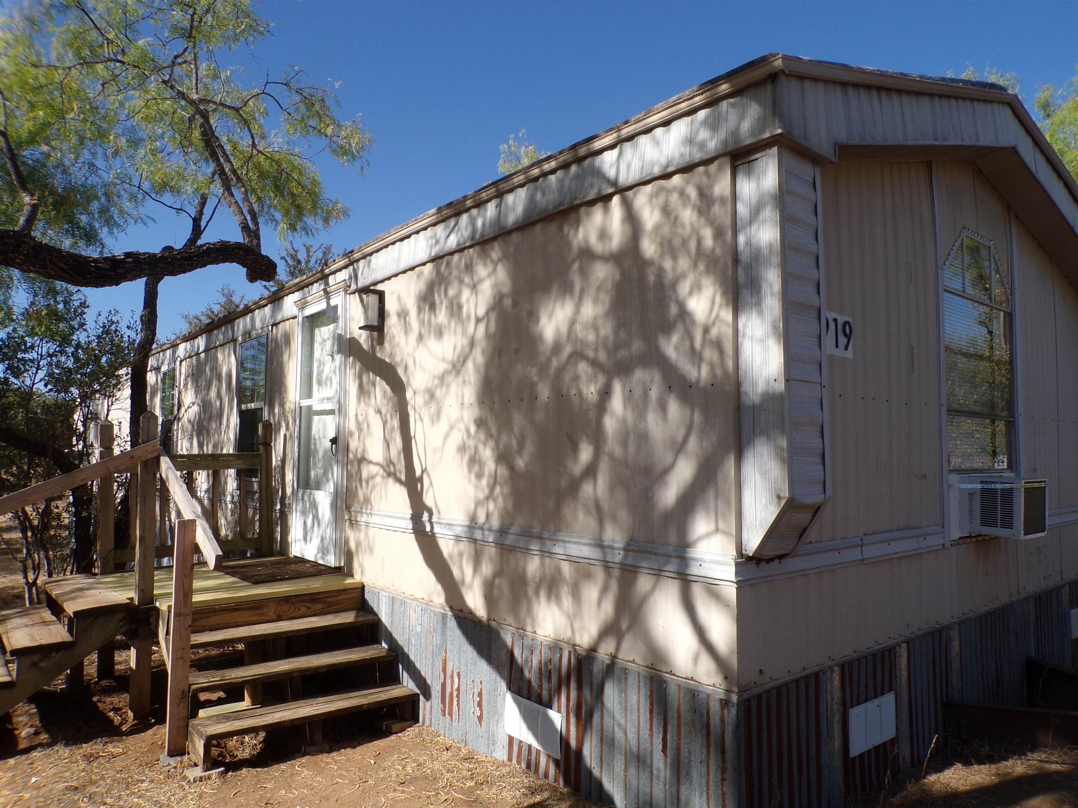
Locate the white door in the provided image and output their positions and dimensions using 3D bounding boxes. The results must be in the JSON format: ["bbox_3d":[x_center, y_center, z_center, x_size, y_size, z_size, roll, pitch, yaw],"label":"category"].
[{"bbox_3d":[-1.690,0.203,5.695,0.070,1.960,0.890,3,-5,-39],"label":"white door"}]

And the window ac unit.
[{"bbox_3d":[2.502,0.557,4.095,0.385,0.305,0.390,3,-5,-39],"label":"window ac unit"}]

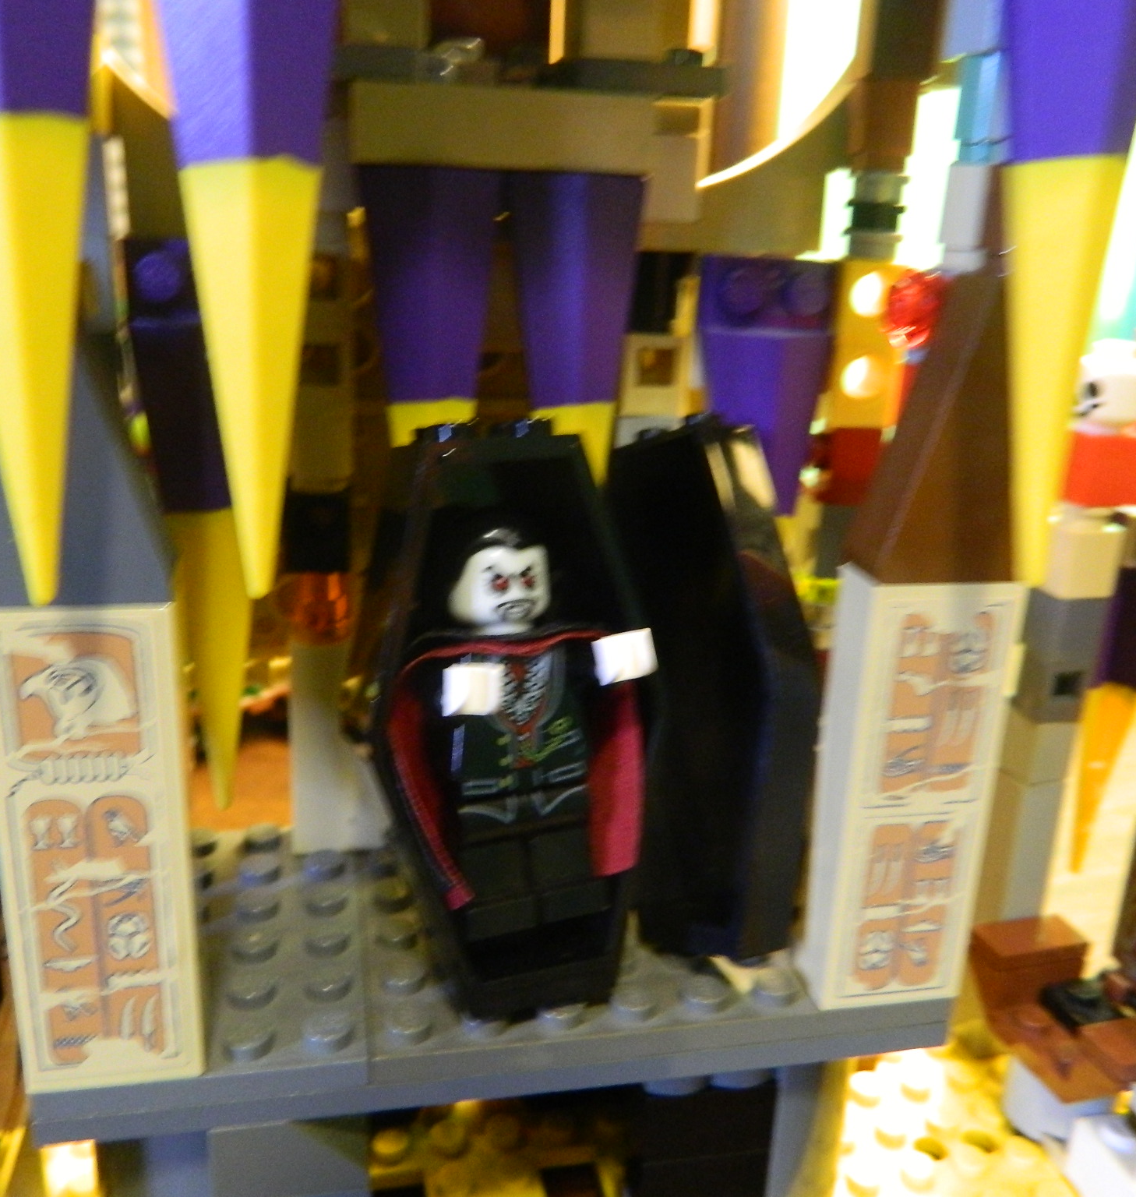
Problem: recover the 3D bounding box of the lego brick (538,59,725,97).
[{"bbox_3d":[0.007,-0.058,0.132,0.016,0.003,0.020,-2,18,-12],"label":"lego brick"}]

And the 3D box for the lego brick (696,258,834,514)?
[{"bbox_3d":[0.022,-0.025,0.137,0.016,0.029,0.013,-1,18,-12],"label":"lego brick"}]

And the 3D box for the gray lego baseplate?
[{"bbox_3d":[-0.009,0.040,0.141,0.096,0.008,0.048,-1,18,-12],"label":"gray lego baseplate"}]

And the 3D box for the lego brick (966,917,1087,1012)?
[{"bbox_3d":[0.074,0.059,0.185,0.016,0.010,0.008,-1,18,-12],"label":"lego brick"}]

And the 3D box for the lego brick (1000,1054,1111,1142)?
[{"bbox_3d":[0.073,0.075,0.174,0.008,0.009,0.014,-1,18,-12],"label":"lego brick"}]

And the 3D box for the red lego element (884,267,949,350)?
[{"bbox_3d":[0.039,-0.032,0.128,0.008,0.009,0.008,-1,18,-12],"label":"red lego element"}]

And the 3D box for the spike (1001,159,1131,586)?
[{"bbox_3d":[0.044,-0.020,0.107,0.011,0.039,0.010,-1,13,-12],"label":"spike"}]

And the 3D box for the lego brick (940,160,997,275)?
[{"bbox_3d":[0.040,-0.037,0.113,0.008,0.010,0.008,-1,18,-12],"label":"lego brick"}]

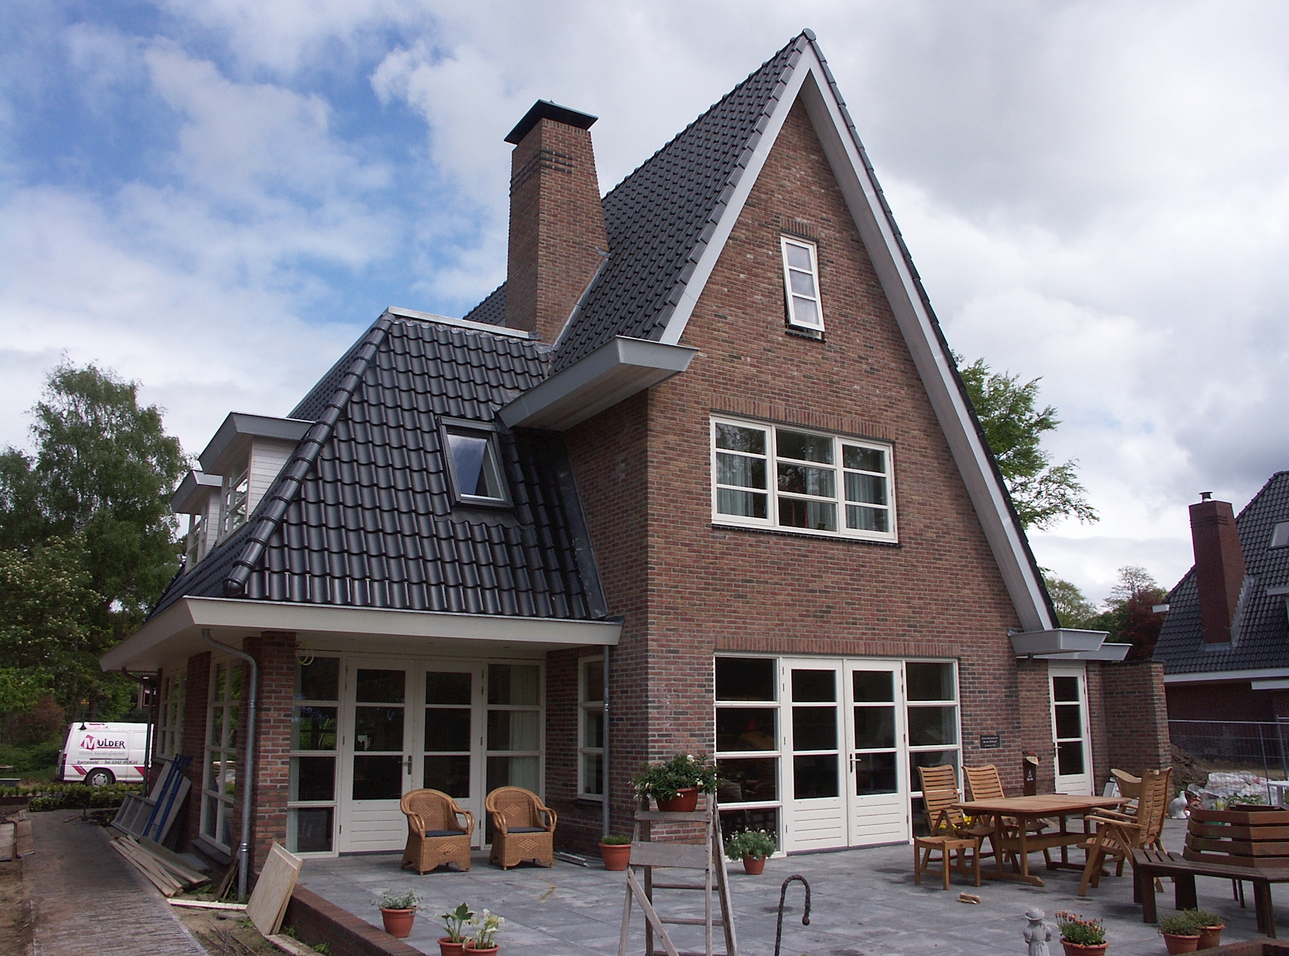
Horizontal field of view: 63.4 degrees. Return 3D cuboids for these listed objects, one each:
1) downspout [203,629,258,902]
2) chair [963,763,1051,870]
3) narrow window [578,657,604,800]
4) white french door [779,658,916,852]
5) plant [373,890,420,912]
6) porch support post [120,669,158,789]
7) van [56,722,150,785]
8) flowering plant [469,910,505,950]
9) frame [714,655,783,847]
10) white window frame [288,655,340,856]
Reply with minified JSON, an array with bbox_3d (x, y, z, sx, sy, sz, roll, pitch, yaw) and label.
[{"bbox_3d":[-4.245,2.877,10.543,0.580,2.640,0.100,7,-15,-29],"label":"downspout"},{"bbox_3d":[3.997,3.740,11.553,0.580,1.070,0.760,8,-15,-32],"label":"chair"},{"bbox_3d":[-0.621,3.078,12.863,0.100,1.720,0.720,7,-14,-29],"label":"narrow window"},{"bbox_3d":[2.488,3.417,13.013,1.990,2.301,0.120,7,-14,-29],"label":"white french door"},{"bbox_3d":[-1.834,3.128,7.720,0.350,0.170,0.330,7,-15,-29],"label":"plant"},{"bbox_3d":[-8.927,4.614,18.335,0.580,2.500,0.180,8,-16,-31],"label":"porch support post"},{"bbox_3d":[-14.843,8.302,31.199,4.700,1.910,1.850,7,-15,-29],"label":"van"},{"bbox_3d":[-1.002,2.877,6.650,0.220,0.250,0.220,7,-14,-29],"label":"flowering plant"},{"bbox_3d":[1.235,3.254,12.303,0.970,2.310,0.110,7,-15,-29],"label":"frame"},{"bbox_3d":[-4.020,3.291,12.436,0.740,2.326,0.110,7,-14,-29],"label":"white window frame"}]

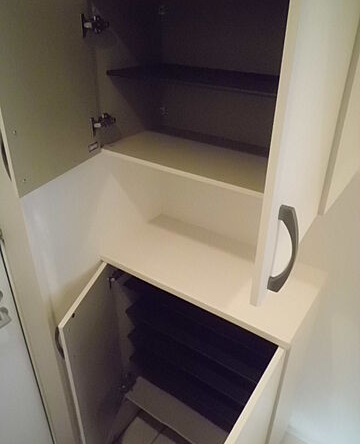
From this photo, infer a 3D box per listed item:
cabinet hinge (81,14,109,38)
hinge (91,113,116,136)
[{"bbox_3d":[-0.239,-0.561,1.033,0.030,0.061,0.095,18,34,28],"label":"cabinet hinge"},{"bbox_3d":[-0.245,-0.312,1.171,0.030,0.062,0.096,18,34,28],"label":"hinge"}]

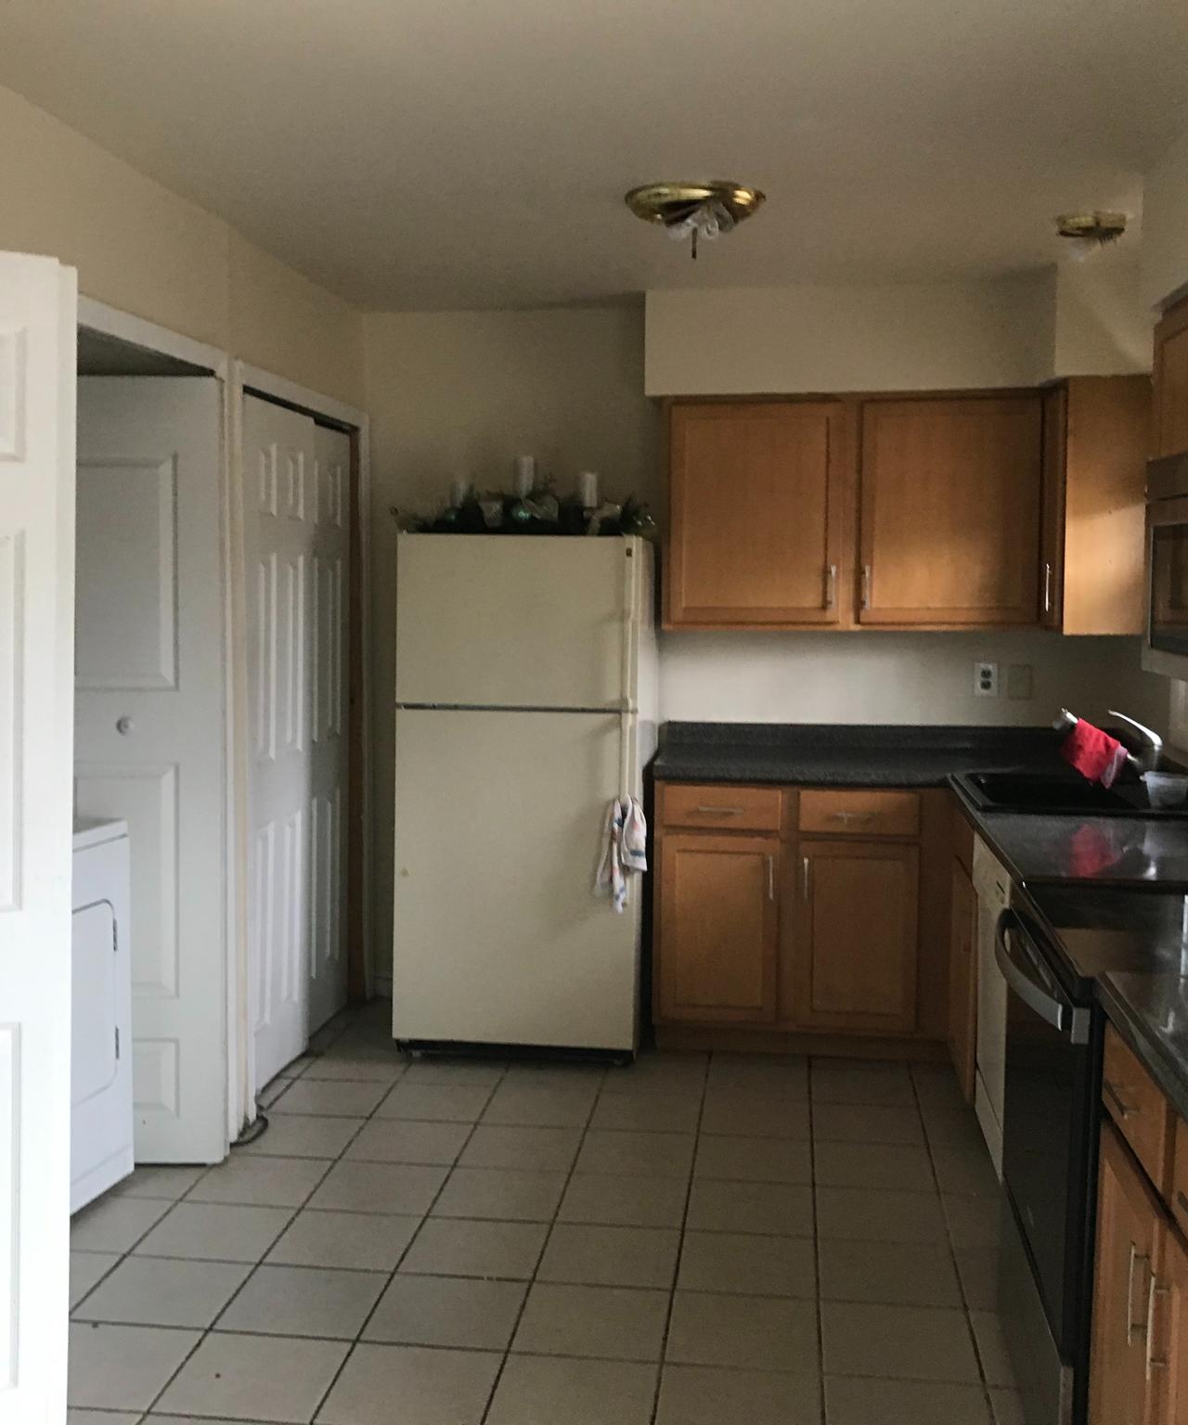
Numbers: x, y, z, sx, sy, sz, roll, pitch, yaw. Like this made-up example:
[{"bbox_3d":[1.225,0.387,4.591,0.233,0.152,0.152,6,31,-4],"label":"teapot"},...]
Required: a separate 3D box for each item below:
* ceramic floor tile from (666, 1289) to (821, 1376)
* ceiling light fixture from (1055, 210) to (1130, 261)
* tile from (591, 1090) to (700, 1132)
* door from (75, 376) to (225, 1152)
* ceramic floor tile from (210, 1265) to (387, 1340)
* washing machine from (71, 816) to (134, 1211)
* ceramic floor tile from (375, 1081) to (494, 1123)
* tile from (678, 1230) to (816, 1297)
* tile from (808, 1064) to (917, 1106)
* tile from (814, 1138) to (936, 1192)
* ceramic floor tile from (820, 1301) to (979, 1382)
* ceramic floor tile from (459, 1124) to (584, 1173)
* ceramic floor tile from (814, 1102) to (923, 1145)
[{"bbox_3d":[0.304,1.253,3.105,0.300,0.012,0.300,1,5,7],"label":"ceramic floor tile"},{"bbox_3d":[1.273,-1.210,3.953,0.185,0.095,0.185,1,5,7],"label":"ceiling light fixture"},{"bbox_3d":[0.152,1.160,4.428,0.304,0.010,0.304,1,5,7],"label":"tile"},{"bbox_3d":[-1.174,0.163,3.884,0.459,1.990,0.040,0,5,1],"label":"door"},{"bbox_3d":[-0.606,1.244,3.233,0.300,0.012,0.300,1,5,7],"label":"ceramic floor tile"},{"bbox_3d":[-1.601,0.699,3.665,0.700,1.000,0.690,2,5,14],"label":"washing machine"},{"bbox_3d":[-0.463,1.148,4.502,0.304,0.010,0.304,1,5,7],"label":"ceramic floor tile"},{"bbox_3d":[0.347,1.249,3.471,0.304,0.010,0.304,1,5,7],"label":"tile"},{"bbox_3d":[0.798,1.128,4.596,0.300,0.012,0.300,1,5,7],"label":"tile"},{"bbox_3d":[0.730,1.200,4.047,0.304,0.010,0.304,1,5,7],"label":"tile"},{"bbox_3d":[0.610,1.262,3.082,0.302,0.010,0.302,1,5,7],"label":"ceramic floor tile"},{"bbox_3d":[-0.189,1.167,4.103,0.300,0.012,0.300,1,5,7],"label":"ceramic floor tile"},{"bbox_3d":[0.759,1.152,4.292,0.302,0.010,0.302,1,5,7],"label":"ceramic floor tile"}]

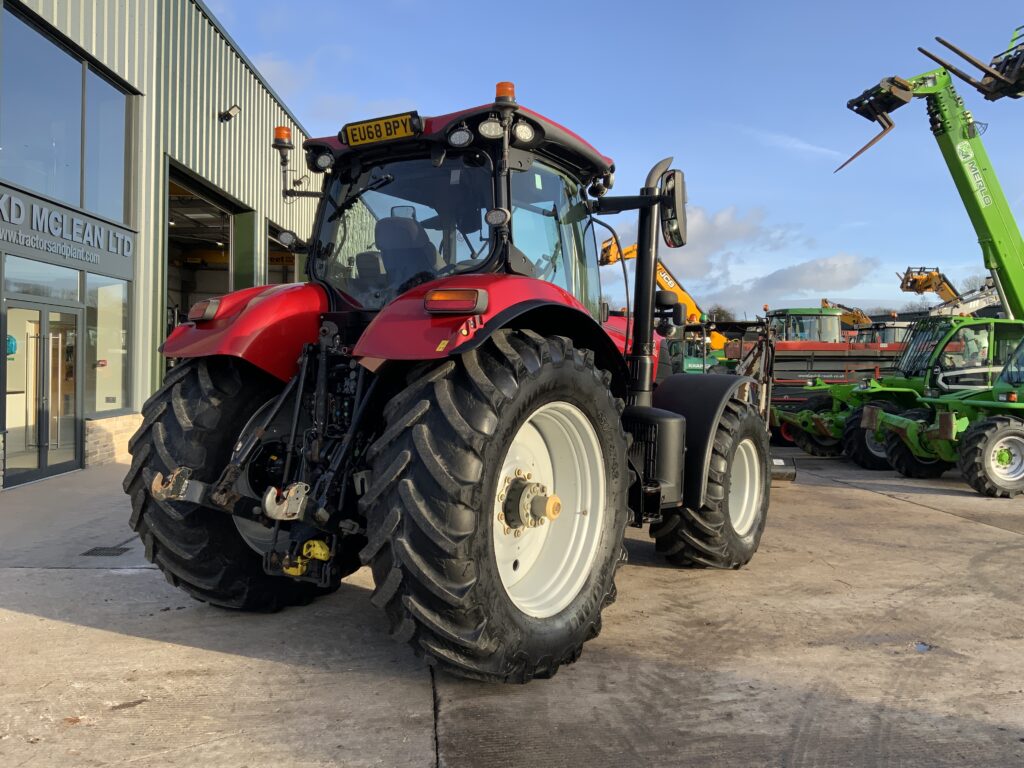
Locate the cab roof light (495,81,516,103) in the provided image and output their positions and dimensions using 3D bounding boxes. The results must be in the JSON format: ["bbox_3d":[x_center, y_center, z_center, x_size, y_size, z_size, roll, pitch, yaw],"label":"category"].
[{"bbox_3d":[-0.034,-1.568,4.630,0.112,0.112,0.112,1,1,0],"label":"cab roof light"}]

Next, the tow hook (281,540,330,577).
[{"bbox_3d":[-1.127,0.952,4.680,0.170,0.200,0.240,2,2,35],"label":"tow hook"}]

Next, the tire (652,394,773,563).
[{"bbox_3d":[1.672,0.813,7.072,0.530,1.380,1.410,2,2,35],"label":"tire"}]

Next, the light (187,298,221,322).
[{"bbox_3d":[-1.885,-0.450,5.250,0.100,0.125,0.270,0,2,-42],"label":"light"}]

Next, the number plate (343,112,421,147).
[{"bbox_3d":[-0.780,-1.493,5.063,0.530,0.118,0.030,2,16,35],"label":"number plate"}]

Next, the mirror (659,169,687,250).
[{"bbox_3d":[1.032,-1.119,5.480,0.085,0.480,0.190,-3,0,-26],"label":"mirror"}]

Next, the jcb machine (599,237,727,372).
[{"bbox_3d":[4.088,-1.380,23.000,4.200,5.000,2.300,1,1,-13],"label":"jcb machine"}]

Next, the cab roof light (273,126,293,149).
[{"bbox_3d":[-1.488,-1.603,5.580,0.115,0.118,0.115,1,1,0],"label":"cab roof light"}]

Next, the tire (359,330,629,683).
[{"bbox_3d":[0.005,0.620,4.633,0.620,1.820,1.880,2,2,34],"label":"tire"}]

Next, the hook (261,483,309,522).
[{"bbox_3d":[-1.051,0.550,4.000,0.075,0.165,0.235,2,2,28],"label":"hook"}]

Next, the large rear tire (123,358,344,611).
[{"bbox_3d":[-1.542,0.550,5.722,0.620,1.830,1.880,2,2,35],"label":"large rear tire"}]

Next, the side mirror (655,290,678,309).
[{"bbox_3d":[1.391,-0.768,7.750,0.210,0.150,0.120,2,2,35],"label":"side mirror"}]

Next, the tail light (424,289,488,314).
[{"bbox_3d":[-0.269,-0.396,4.158,0.285,0.113,0.100,1,2,24],"label":"tail light"}]

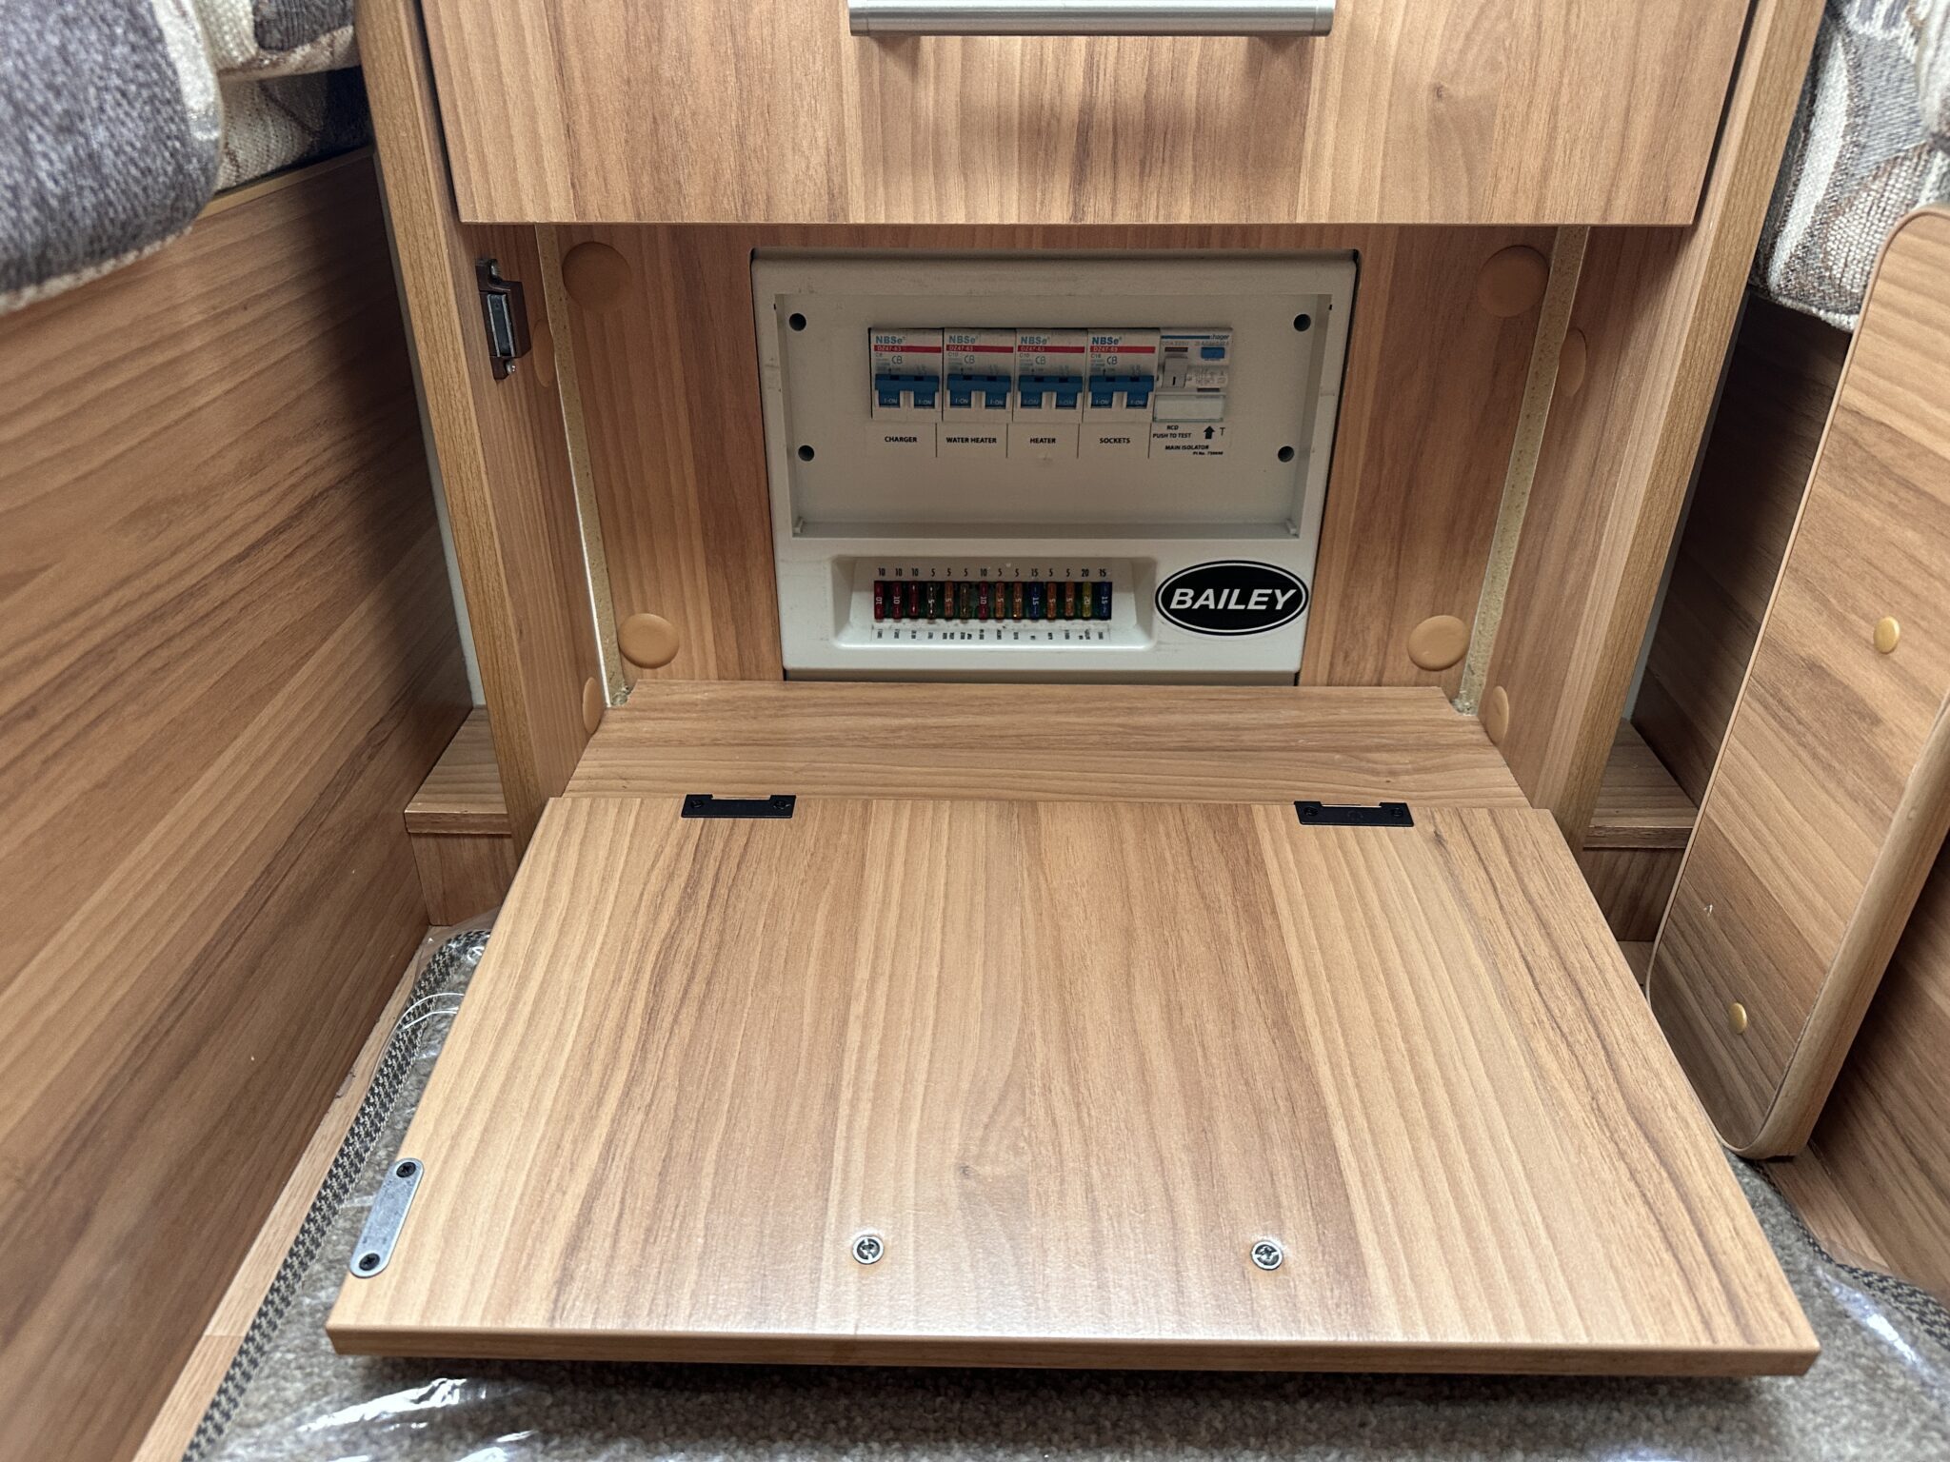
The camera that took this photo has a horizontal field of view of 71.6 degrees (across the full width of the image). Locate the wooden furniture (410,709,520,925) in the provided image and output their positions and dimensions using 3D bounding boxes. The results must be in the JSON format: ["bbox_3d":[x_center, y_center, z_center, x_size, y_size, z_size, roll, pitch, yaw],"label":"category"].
[{"bbox_3d":[-0.244,0.043,0.708,0.060,0.067,0.102,0,30,1],"label":"wooden furniture"}]

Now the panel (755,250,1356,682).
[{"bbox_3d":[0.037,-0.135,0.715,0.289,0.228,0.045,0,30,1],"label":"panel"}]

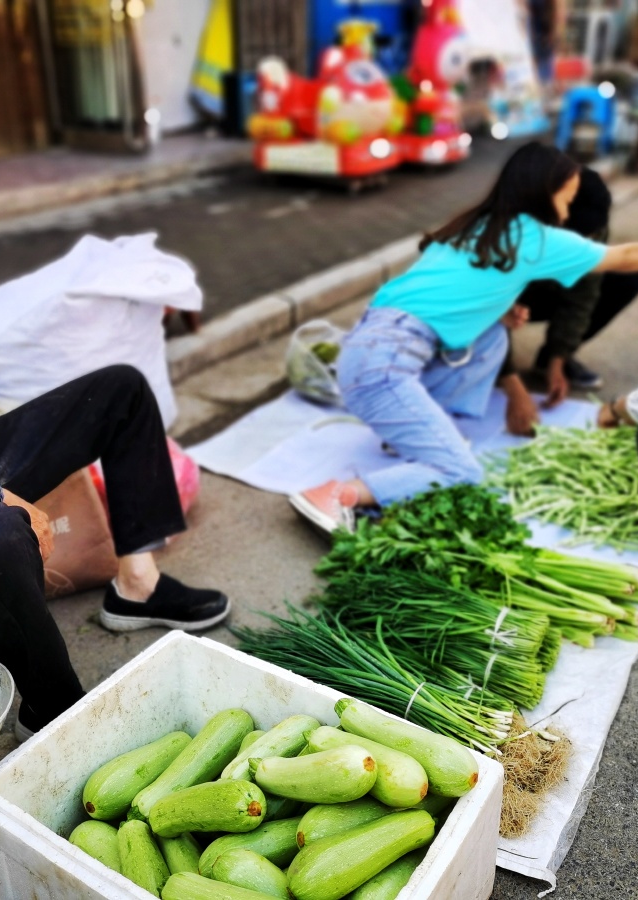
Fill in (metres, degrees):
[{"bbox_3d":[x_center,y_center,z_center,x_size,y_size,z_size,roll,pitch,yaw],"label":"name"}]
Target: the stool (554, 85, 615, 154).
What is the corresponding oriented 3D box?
[{"bbox_3d":[1.915,-2.345,6.709,0.340,0.450,0.340,3,27,5],"label":"stool"}]

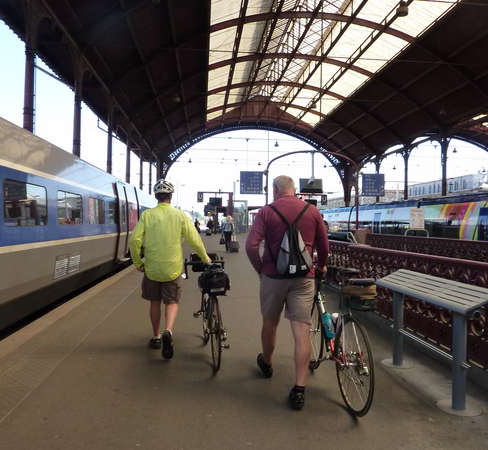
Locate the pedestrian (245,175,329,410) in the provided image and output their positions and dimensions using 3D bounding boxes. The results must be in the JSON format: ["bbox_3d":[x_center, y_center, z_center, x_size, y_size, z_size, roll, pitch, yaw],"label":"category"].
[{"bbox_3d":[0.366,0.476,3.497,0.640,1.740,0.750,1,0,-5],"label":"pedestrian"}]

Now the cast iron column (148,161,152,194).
[{"bbox_3d":[-12.436,-3.736,57.986,0.450,9.400,0.450,1,0,-5],"label":"cast iron column"}]

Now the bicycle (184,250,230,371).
[{"bbox_3d":[-0.326,0.811,4.368,0.470,1.040,1.700,1,0,-9],"label":"bicycle"}]

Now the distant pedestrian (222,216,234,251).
[{"bbox_3d":[-0.741,0.439,21.098,0.580,1.670,0.500,1,0,-4],"label":"distant pedestrian"}]

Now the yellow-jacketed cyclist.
[{"bbox_3d":[-0.748,0.424,4.497,0.800,1.800,0.720,1,0,-5],"label":"yellow-jacketed cyclist"}]

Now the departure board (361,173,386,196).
[{"bbox_3d":[5.113,-1.568,17.200,0.950,0.880,0.150,1,0,-5],"label":"departure board"}]

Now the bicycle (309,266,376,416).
[{"bbox_3d":[0.714,0.836,3.538,0.470,1.030,1.680,1,0,-9],"label":"bicycle"}]

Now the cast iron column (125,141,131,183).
[{"bbox_3d":[-11.185,-3.567,41.986,0.450,9.200,0.450,1,0,-5],"label":"cast iron column"}]

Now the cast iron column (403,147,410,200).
[{"bbox_3d":[18.389,-3.635,48.785,0.470,10.300,0.470,1,0,-5],"label":"cast iron column"}]

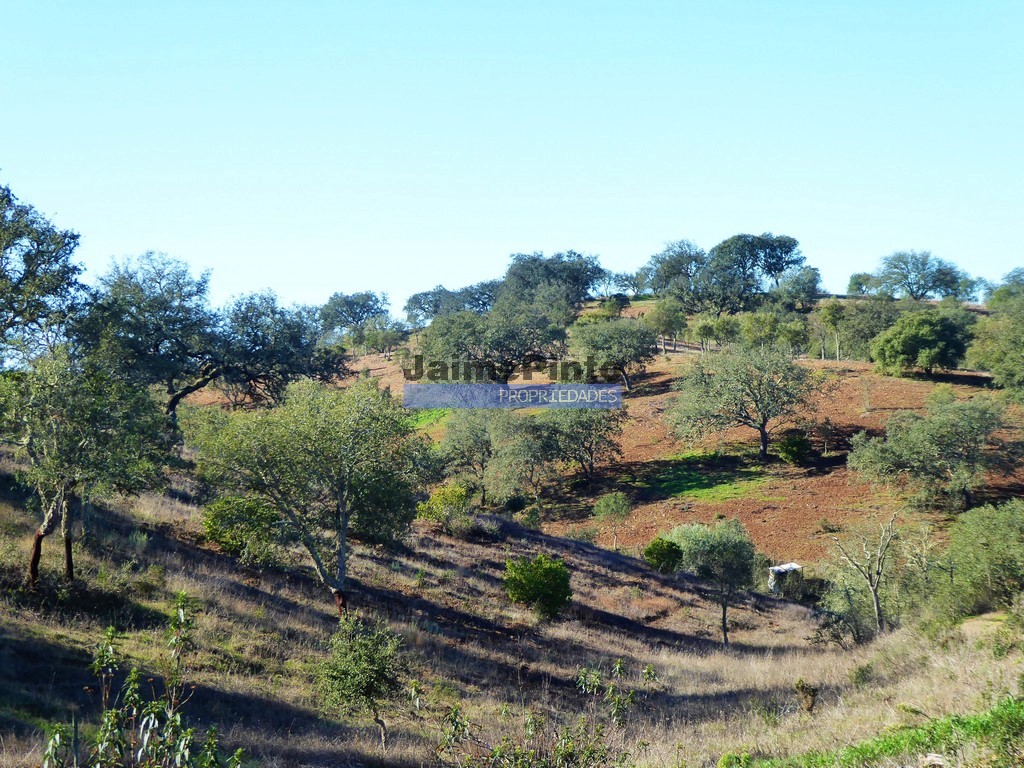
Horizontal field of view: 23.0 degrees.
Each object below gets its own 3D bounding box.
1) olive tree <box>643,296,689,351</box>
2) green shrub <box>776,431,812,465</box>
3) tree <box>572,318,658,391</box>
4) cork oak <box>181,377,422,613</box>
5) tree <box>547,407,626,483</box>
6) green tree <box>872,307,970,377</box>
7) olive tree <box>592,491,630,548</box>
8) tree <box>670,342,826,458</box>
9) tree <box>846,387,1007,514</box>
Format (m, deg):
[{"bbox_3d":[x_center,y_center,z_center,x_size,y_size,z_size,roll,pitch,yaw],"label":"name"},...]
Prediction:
[{"bbox_3d":[9.646,-3.739,158.000,2.830,3.450,2.830,0,2,0],"label":"olive tree"},{"bbox_3d":[13.932,3.132,124.000,1.740,1.640,1.740,0,2,0],"label":"green shrub"},{"bbox_3d":[7.256,-2.159,178.000,6.230,5.240,5.920,0,1,0],"label":"tree"},{"bbox_3d":[-5.117,2.774,62.000,5.920,5.820,5.920,0,1,0],"label":"cork oak"},{"bbox_3d":[4.296,3.489,145.000,4.610,4.380,4.610,0,1,0],"label":"tree"},{"bbox_3d":[24.104,-2.443,148.000,5.880,3.920,5.590,0,2,0],"label":"green tree"},{"bbox_3d":[4.155,5.742,105.000,1.560,2.370,1.560,0,2,0],"label":"olive tree"},{"bbox_3d":[11.708,0.920,125.000,7.500,5.650,6.750,0,2,0],"label":"tree"},{"bbox_3d":[19.004,2.996,115.000,7.080,5.470,6.370,0,2,0],"label":"tree"}]

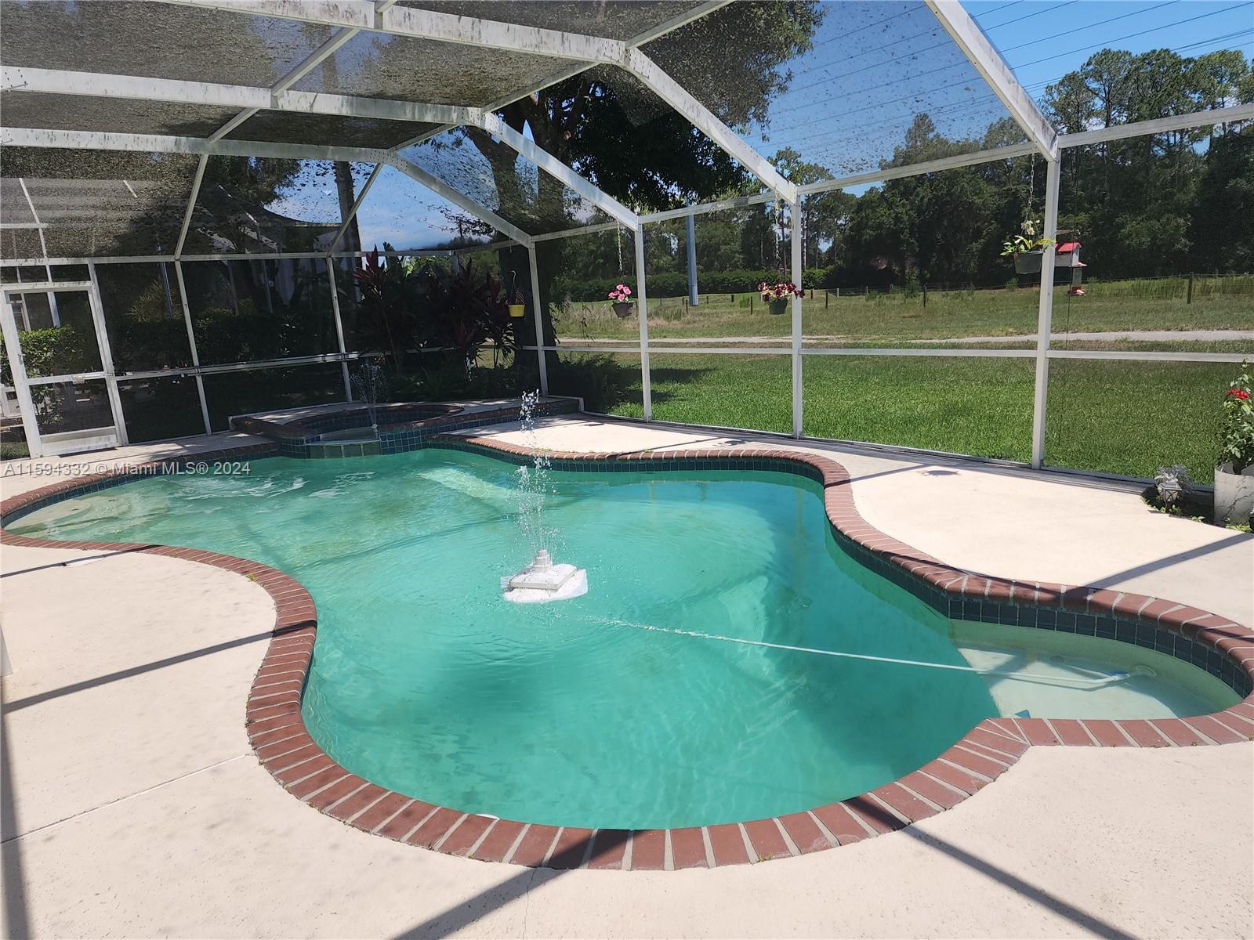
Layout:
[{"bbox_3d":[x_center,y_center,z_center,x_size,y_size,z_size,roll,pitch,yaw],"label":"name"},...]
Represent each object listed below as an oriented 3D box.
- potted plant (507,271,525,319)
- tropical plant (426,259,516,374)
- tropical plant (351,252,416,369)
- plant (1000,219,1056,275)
[{"bbox_3d":[-1.695,-2.684,12.761,0.284,0.721,0.260,-5,12,-7],"label":"potted plant"},{"bbox_3d":[-2.494,-2.385,13.363,1.426,1.946,1.250,-6,12,-10],"label":"tropical plant"},{"bbox_3d":[-3.901,-2.488,13.373,1.017,2.081,1.000,-7,13,-15],"label":"tropical plant"},{"bbox_3d":[3.192,-1.775,6.642,0.387,0.424,0.360,2,13,25],"label":"plant"}]

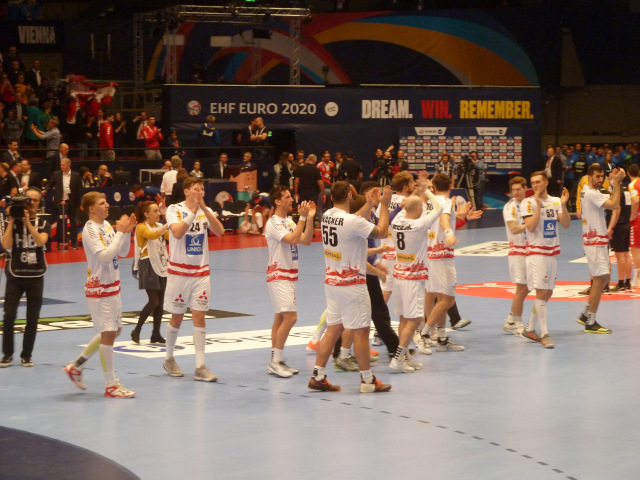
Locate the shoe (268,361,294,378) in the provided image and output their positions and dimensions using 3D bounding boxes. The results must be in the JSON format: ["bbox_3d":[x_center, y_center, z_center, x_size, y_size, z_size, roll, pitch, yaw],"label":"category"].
[{"bbox_3d":[-0.395,1.287,19.209,0.310,0.130,0.115,3,5,40],"label":"shoe"}]

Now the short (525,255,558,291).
[{"bbox_3d":[2.493,0.348,21.587,0.290,0.430,0.380,3,5,42],"label":"short"}]

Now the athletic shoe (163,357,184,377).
[{"bbox_3d":[-1.451,1.278,19.075,0.115,0.130,0.310,-2,4,-32],"label":"athletic shoe"}]

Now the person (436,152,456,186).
[{"bbox_3d":[3.336,-1.428,50.908,0.540,1.655,0.360,0,3,2],"label":"person"}]

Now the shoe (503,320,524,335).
[{"bbox_3d":[2.291,1.032,22.652,0.310,0.130,0.115,14,11,34],"label":"shoe"}]

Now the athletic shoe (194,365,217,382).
[{"bbox_3d":[-1.108,1.302,18.681,0.115,0.130,0.310,-3,5,-40],"label":"athletic shoe"}]

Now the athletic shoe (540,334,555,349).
[{"bbox_3d":[2.553,1.132,21.597,0.115,0.125,0.310,-2,4,-22],"label":"athletic shoe"}]

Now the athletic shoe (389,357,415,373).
[{"bbox_3d":[0.823,1.254,19.333,0.300,0.125,0.112,6,0,-28],"label":"athletic shoe"}]

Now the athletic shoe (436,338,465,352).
[{"bbox_3d":[1.448,1.153,21.282,0.315,0.130,0.115,0,4,0],"label":"athletic shoe"}]

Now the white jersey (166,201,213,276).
[{"bbox_3d":[-1.280,-0.008,18.930,0.470,0.735,0.310,-2,4,-25],"label":"white jersey"}]

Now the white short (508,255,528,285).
[{"bbox_3d":[2.425,0.324,22.913,0.300,0.419,0.370,3,5,42],"label":"white short"}]

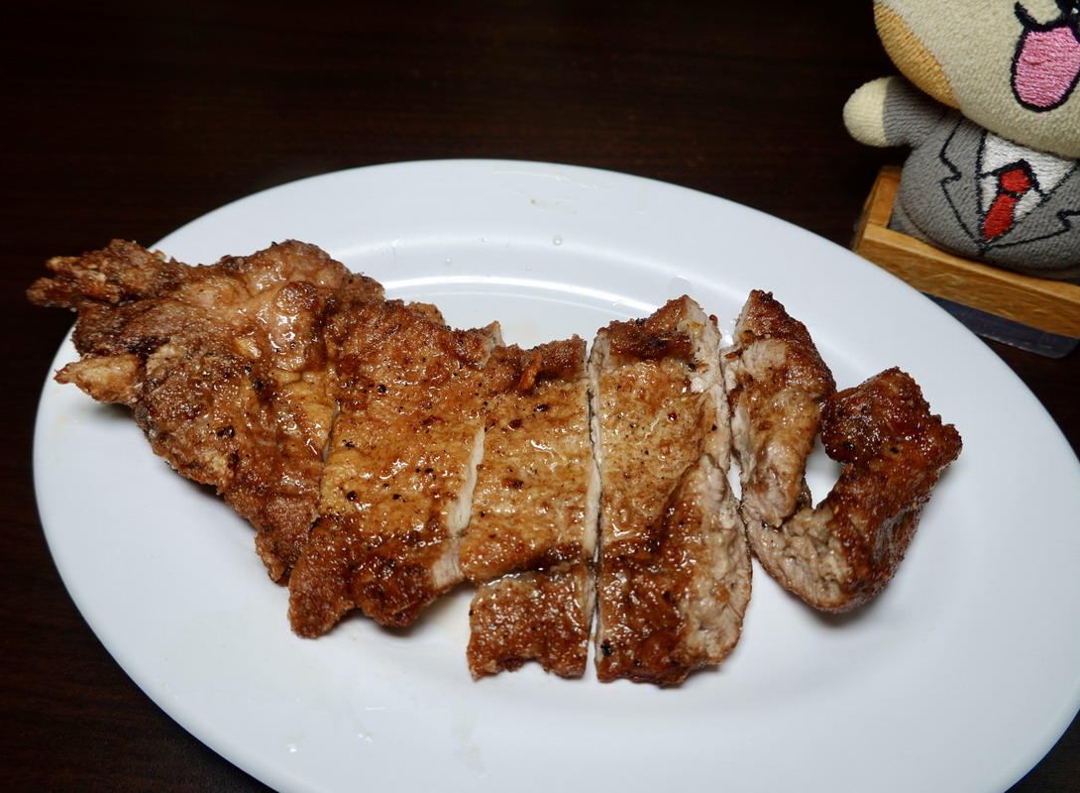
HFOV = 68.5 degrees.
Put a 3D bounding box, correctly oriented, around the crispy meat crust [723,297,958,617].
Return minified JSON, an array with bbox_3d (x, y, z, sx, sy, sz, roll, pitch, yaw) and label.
[{"bbox_3d":[0.082,0.008,0.210,0.057,0.022,0.093,1,58,1],"label":"crispy meat crust"}]

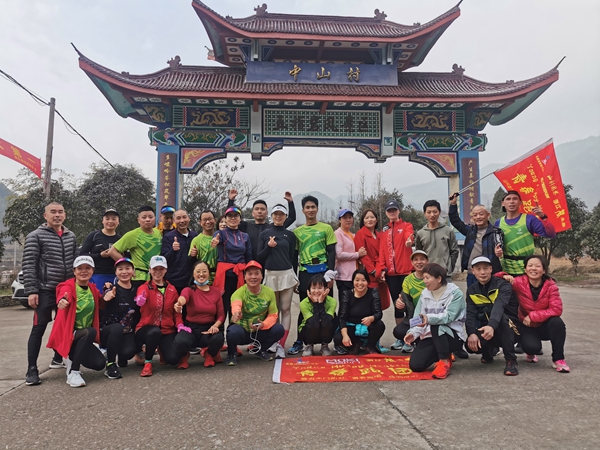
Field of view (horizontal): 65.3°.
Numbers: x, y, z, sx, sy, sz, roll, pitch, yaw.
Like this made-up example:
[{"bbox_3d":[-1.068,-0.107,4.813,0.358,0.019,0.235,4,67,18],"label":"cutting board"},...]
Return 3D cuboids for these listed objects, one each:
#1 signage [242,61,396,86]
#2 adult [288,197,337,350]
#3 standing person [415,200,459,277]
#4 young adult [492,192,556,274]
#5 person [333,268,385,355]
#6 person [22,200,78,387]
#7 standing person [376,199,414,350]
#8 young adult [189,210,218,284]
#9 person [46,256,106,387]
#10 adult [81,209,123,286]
[{"bbox_3d":[0.990,-6.655,20.600,6.660,0.970,0.180,0,-3,-4],"label":"signage"},{"bbox_3d":[0.151,0.539,5.250,0.520,1.740,0.340,0,-3,-2],"label":"adult"},{"bbox_3d":[1.569,0.571,5.380,0.520,1.700,0.320,0,-3,3],"label":"standing person"},{"bbox_3d":[2.541,0.521,5.250,0.680,1.815,0.480,-1,-3,26],"label":"young adult"},{"bbox_3d":[0.664,0.950,5.220,0.580,0.920,0.620,0,-3,0],"label":"person"},{"bbox_3d":[-2.362,0.598,4.430,0.550,1.621,0.480,2,-3,-36],"label":"person"},{"bbox_3d":[1.075,0.571,5.270,0.460,1.716,0.380,-1,-3,20],"label":"standing person"},{"bbox_3d":[-1.089,0.632,5.450,0.480,1.602,0.380,1,-3,-14],"label":"young adult"},{"bbox_3d":[-1.997,0.807,4.220,0.520,1.080,0.720,2,-6,-23],"label":"person"},{"bbox_3d":[-2.152,0.619,5.100,0.460,1.610,0.360,2,-6,-22],"label":"adult"}]

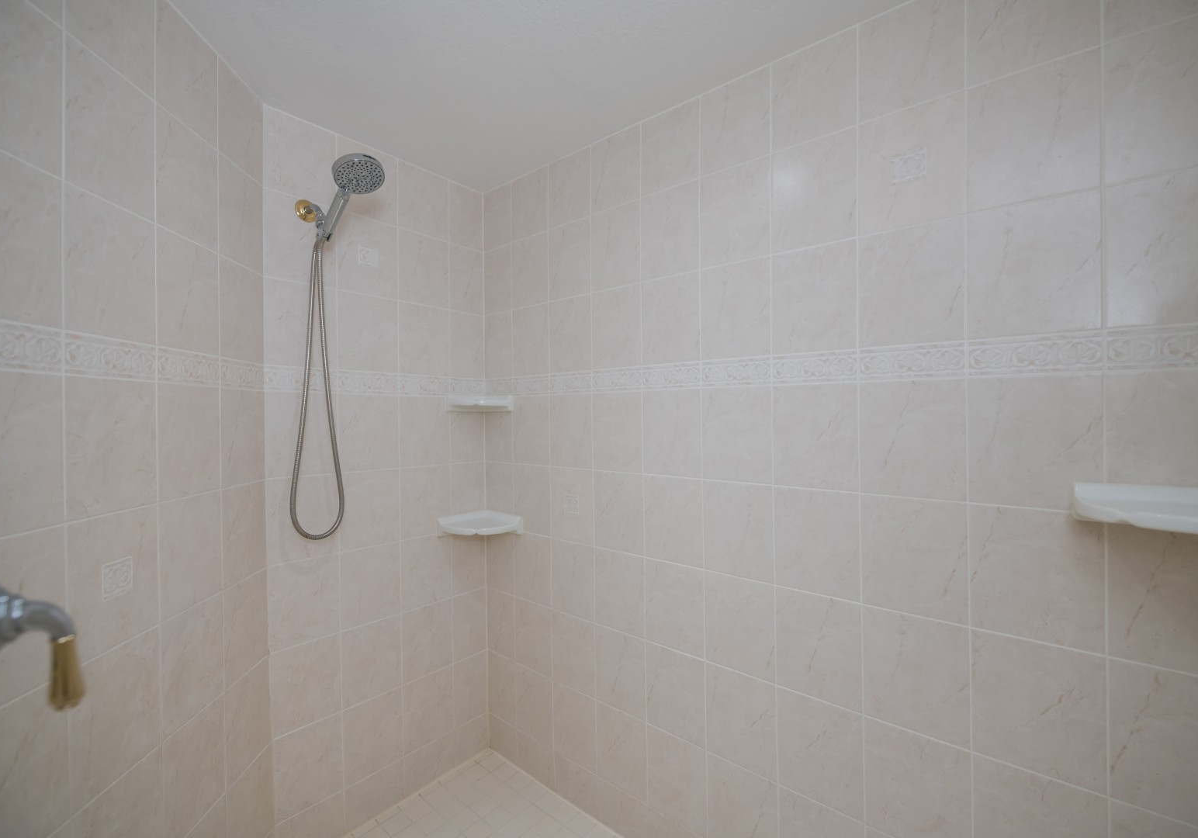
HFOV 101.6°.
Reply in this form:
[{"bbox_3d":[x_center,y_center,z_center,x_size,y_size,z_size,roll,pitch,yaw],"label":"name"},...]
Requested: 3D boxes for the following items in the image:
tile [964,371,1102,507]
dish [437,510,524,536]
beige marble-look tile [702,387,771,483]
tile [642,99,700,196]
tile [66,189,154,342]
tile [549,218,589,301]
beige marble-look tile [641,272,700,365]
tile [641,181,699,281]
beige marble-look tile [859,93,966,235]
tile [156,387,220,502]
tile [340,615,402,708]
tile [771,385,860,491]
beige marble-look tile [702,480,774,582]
[{"bbox_3d":[0.845,0.043,0.954,0.199,0.256,0.010,0,0,39],"label":"tile"},{"bbox_3d":[-0.452,0.407,1.888,0.312,0.063,0.200,0,1,-4],"label":"dish"},{"bbox_3d":[0.376,0.045,1.332,0.199,0.256,0.010,0,0,39],"label":"beige marble-look tile"},{"bbox_3d":[0.210,-0.797,1.454,0.199,0.234,0.009,0,0,39],"label":"tile"},{"bbox_3d":[-0.944,-0.284,0.949,0.009,0.250,0.200,0,0,-5],"label":"tile"},{"bbox_3d":[-0.101,-0.549,1.710,0.199,0.256,0.009,0,0,39],"label":"tile"},{"bbox_3d":[0.215,-0.290,1.444,0.196,0.254,0.010,0,1,39],"label":"beige marble-look tile"},{"bbox_3d":[0.218,-0.560,1.477,0.200,0.250,0.009,0,0,39],"label":"tile"},{"bbox_3d":[0.683,-0.551,1.076,0.199,0.256,0.010,0,0,39],"label":"beige marble-look tile"},{"bbox_3d":[-0.962,0.052,1.151,0.009,0.250,0.200,0,0,-5],"label":"tile"},{"bbox_3d":[-0.768,0.817,1.660,0.010,0.254,0.196,0,1,43],"label":"tile"},{"bbox_3d":[0.539,0.043,1.222,0.200,0.250,0.009,0,0,39],"label":"tile"},{"bbox_3d":[0.377,0.303,1.333,0.199,0.256,0.009,0,0,39],"label":"beige marble-look tile"}]

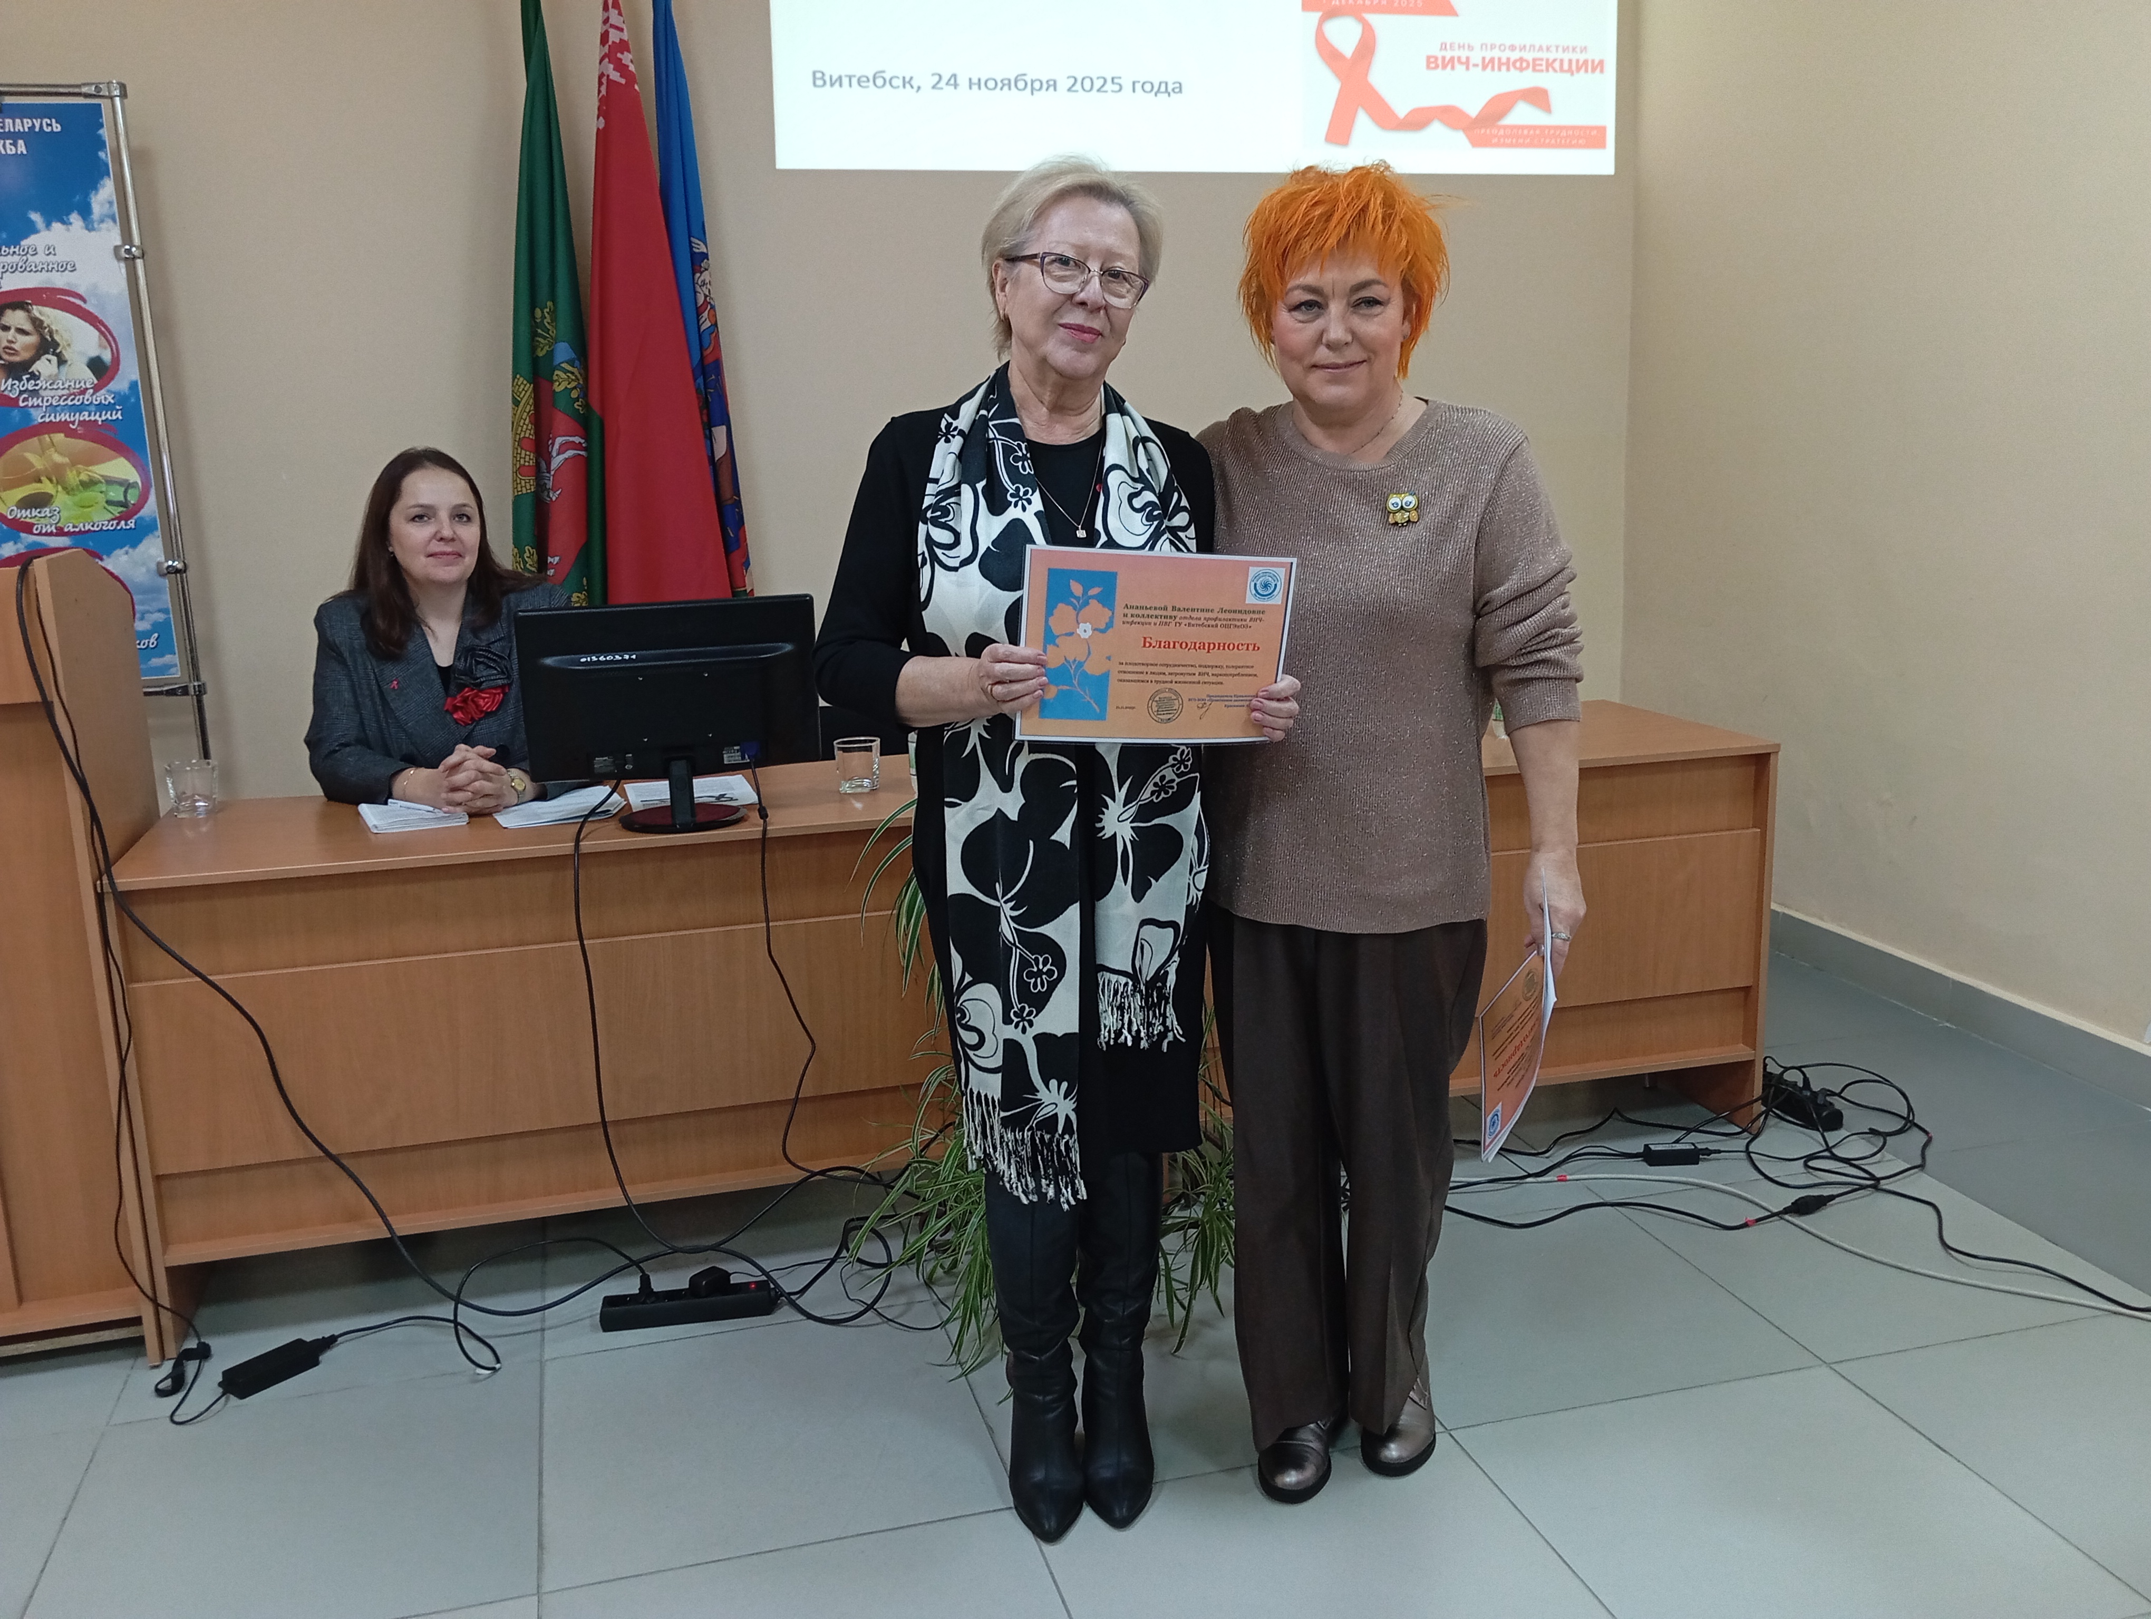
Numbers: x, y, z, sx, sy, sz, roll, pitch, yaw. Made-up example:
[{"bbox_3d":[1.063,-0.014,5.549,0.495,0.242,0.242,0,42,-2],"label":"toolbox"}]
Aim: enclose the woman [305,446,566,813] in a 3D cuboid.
[{"bbox_3d":[-1.124,0.041,3.202,0.520,1.360,0.700,-5,11,-18],"label":"woman"}]

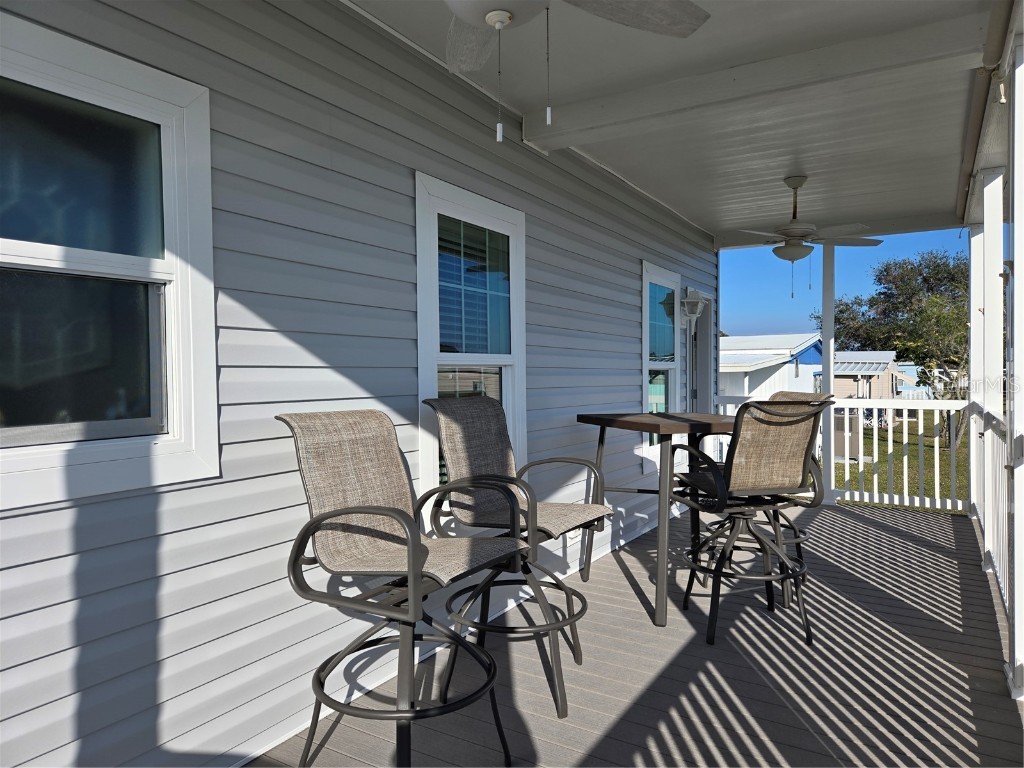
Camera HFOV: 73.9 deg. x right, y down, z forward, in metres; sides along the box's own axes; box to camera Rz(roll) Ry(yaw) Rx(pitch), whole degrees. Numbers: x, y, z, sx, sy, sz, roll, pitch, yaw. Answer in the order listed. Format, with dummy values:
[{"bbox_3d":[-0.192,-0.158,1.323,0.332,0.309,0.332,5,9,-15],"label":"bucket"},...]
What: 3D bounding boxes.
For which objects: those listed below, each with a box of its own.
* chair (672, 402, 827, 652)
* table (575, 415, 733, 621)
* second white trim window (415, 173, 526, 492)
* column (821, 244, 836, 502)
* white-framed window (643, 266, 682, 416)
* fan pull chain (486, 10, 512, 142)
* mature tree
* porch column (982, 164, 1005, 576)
[{"bbox_3d":[1.232,0.685,3.582,0.610,1.205,0.660,-1,1,-16],"label":"chair"},{"bbox_3d":[0.997,0.743,4.145,0.890,1.078,0.950,-1,1,-19],"label":"table"},{"bbox_3d":[-0.185,-0.099,3.577,0.090,1.781,0.996,0,1,31],"label":"second white trim window"},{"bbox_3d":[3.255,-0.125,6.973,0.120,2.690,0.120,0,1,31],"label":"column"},{"bbox_3d":[1.347,-0.149,6.092,0.090,1.781,1.020,0,1,31],"label":"white-framed window"},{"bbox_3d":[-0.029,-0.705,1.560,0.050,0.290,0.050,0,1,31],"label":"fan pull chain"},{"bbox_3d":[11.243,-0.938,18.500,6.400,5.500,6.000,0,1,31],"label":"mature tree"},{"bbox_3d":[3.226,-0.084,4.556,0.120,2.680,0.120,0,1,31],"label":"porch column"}]

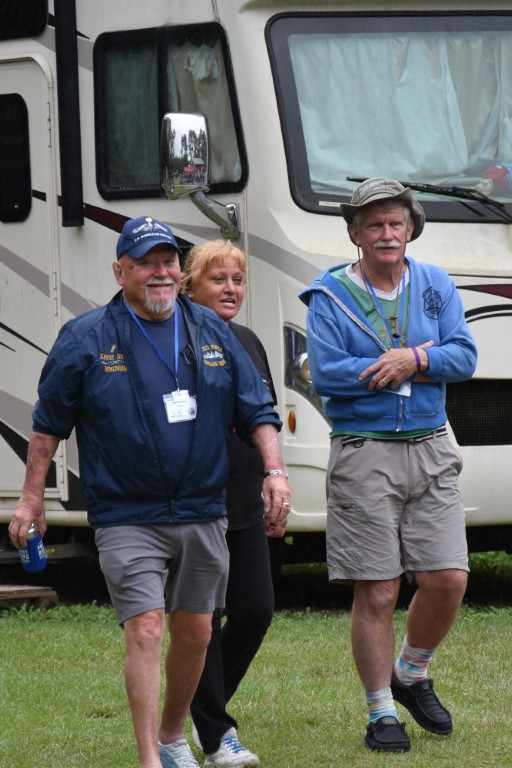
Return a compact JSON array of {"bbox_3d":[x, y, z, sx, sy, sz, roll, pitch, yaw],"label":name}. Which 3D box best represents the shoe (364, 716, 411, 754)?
[{"bbox_3d":[0.415,1.090,15.800,0.118,0.105,0.290,-2,1,-8],"label":"shoe"}]

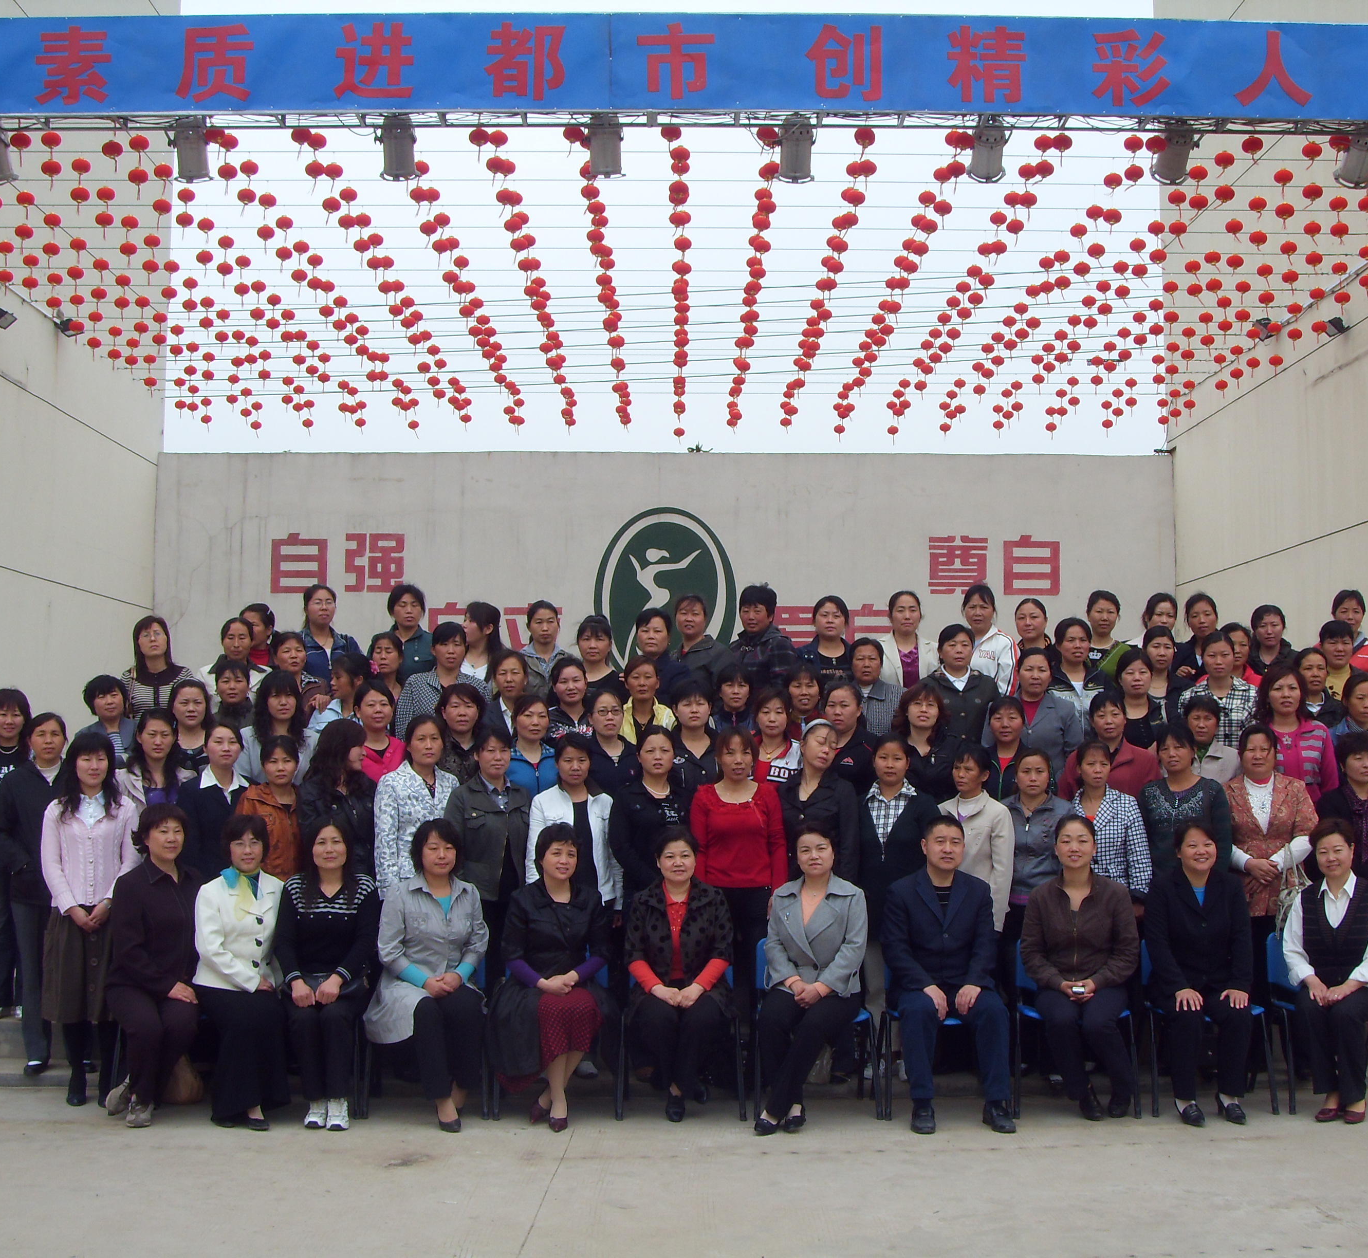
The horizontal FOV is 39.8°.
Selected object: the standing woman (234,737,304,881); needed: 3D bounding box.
[{"bbox_3d":[-1.976,1.292,9.006,0.460,1.551,0.290,1,-4,-20],"label":"standing woman"}]

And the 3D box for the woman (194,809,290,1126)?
[{"bbox_3d":[-1.883,1.430,8.048,0.440,1.270,0.660,1,-4,-18],"label":"woman"}]

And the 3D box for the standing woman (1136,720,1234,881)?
[{"bbox_3d":[2.383,1.261,9.008,0.460,1.614,0.290,-1,-4,10],"label":"standing woman"}]

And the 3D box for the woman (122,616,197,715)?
[{"bbox_3d":[-2.784,0.739,10.023,0.440,1.614,0.290,1,-4,-12],"label":"woman"}]

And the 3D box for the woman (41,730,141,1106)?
[{"bbox_3d":[-2.621,1.262,8.353,0.450,1.620,0.300,1,-4,-14],"label":"woman"}]

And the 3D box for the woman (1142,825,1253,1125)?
[{"bbox_3d":[2.228,1.435,8.061,0.470,1.235,0.660,0,-4,5],"label":"woman"}]

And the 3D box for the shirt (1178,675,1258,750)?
[{"bbox_3d":[2.772,0.572,9.834,0.450,0.640,0.280,0,-4,6],"label":"shirt"}]

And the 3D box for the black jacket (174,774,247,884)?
[{"bbox_3d":[-2.102,0.982,8.651,0.470,0.660,0.280,1,-4,-10],"label":"black jacket"}]

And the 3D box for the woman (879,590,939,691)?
[{"bbox_3d":[1.259,0.617,10.583,0.440,1.640,0.280,0,-4,0],"label":"woman"}]

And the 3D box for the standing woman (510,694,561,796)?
[{"bbox_3d":[-0.725,1.095,9.045,0.440,1.545,0.290,0,-4,-3],"label":"standing woman"}]

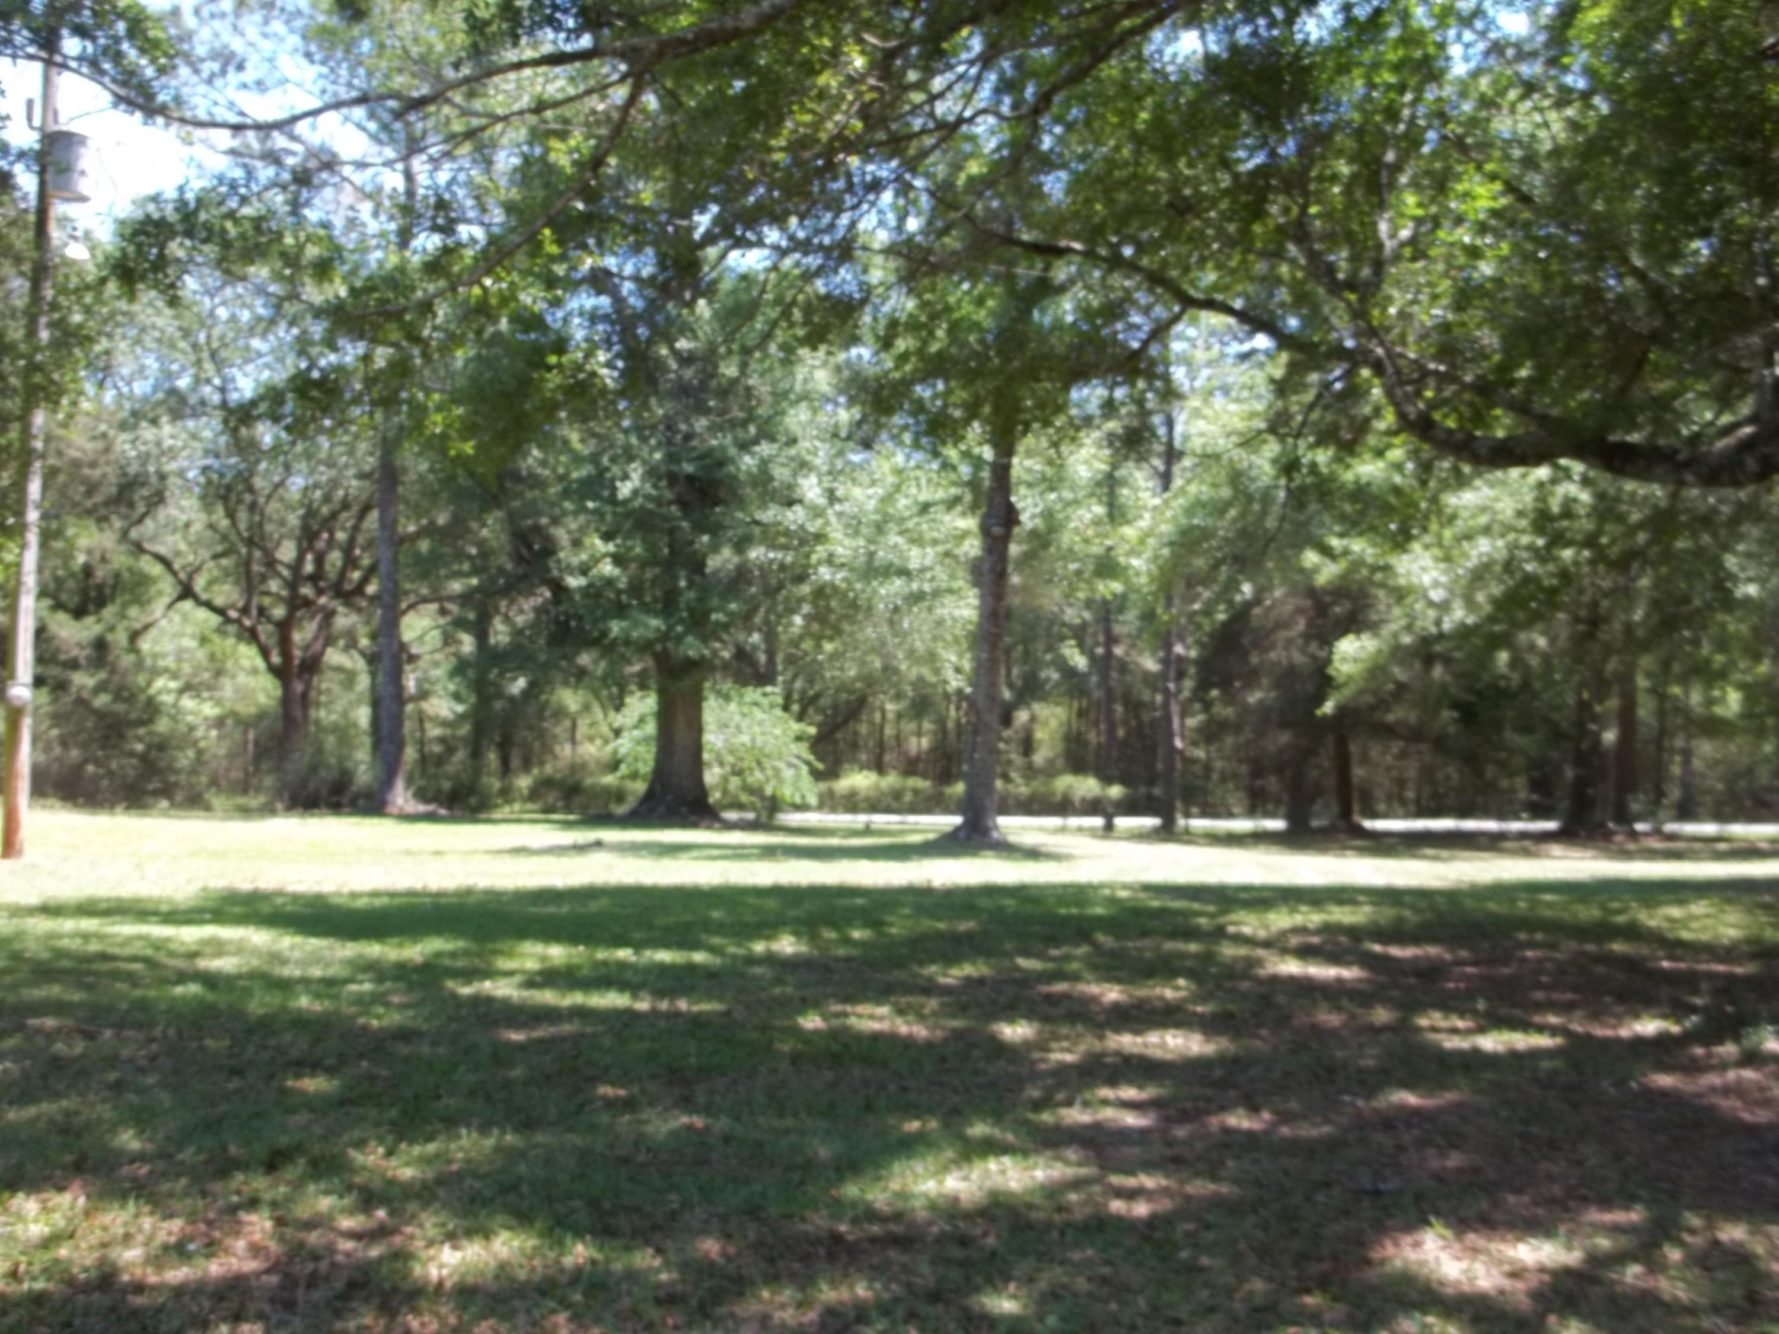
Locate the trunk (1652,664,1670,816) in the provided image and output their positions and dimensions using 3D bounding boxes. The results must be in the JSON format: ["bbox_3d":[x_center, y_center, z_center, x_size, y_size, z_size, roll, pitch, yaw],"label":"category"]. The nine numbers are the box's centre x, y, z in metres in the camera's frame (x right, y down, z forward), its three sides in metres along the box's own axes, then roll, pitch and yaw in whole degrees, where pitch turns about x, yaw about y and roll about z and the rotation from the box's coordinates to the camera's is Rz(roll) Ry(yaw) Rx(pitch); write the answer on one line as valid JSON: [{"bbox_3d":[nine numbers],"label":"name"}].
[{"bbox_3d":[16.829,1.622,37.000,0.330,3.340,0.330,1,-1,0],"label":"trunk"}]

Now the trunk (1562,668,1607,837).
[{"bbox_3d":[13.099,1.600,32.000,0.750,3.120,0.750,1,-1,0],"label":"trunk"}]

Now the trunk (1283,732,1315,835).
[{"bbox_3d":[7.482,2.121,31.000,0.500,1.880,0.500,1,-1,0],"label":"trunk"}]

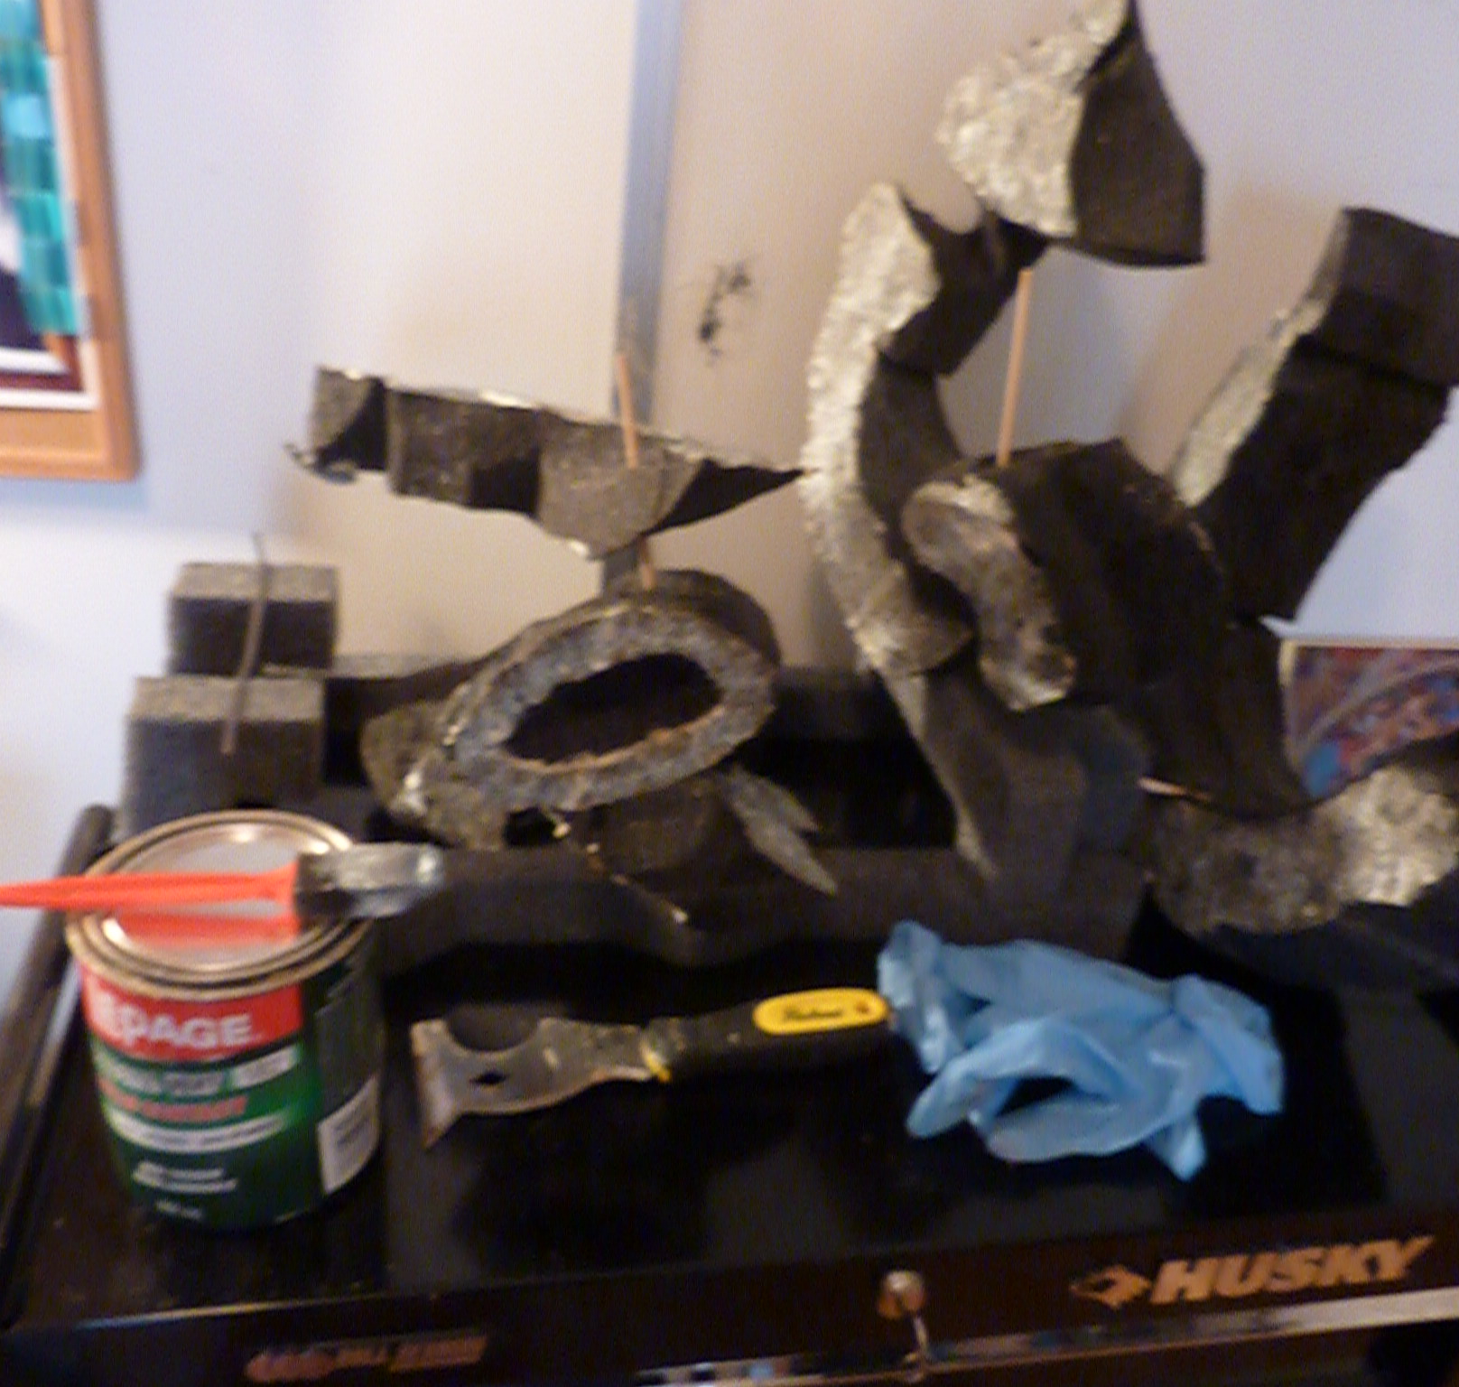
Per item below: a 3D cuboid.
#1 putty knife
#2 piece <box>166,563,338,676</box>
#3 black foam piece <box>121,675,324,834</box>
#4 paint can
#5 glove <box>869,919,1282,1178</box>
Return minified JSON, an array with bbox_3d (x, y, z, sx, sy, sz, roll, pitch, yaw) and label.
[{"bbox_3d":[-0.026,0.155,0.587,0.217,0.027,0.072,-1,29,-14],"label":"putty knife"},{"bbox_3d":[-0.280,-0.044,0.794,0.089,0.050,0.047,0,29,-11],"label":"piece"},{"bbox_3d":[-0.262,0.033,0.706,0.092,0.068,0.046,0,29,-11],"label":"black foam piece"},{"bbox_3d":[-0.188,0.124,0.516,0.108,0.119,0.108,5,28,-3],"label":"paint can"},{"bbox_3d":[0.159,0.159,0.603,0.185,0.044,0.115,9,29,5],"label":"glove"}]

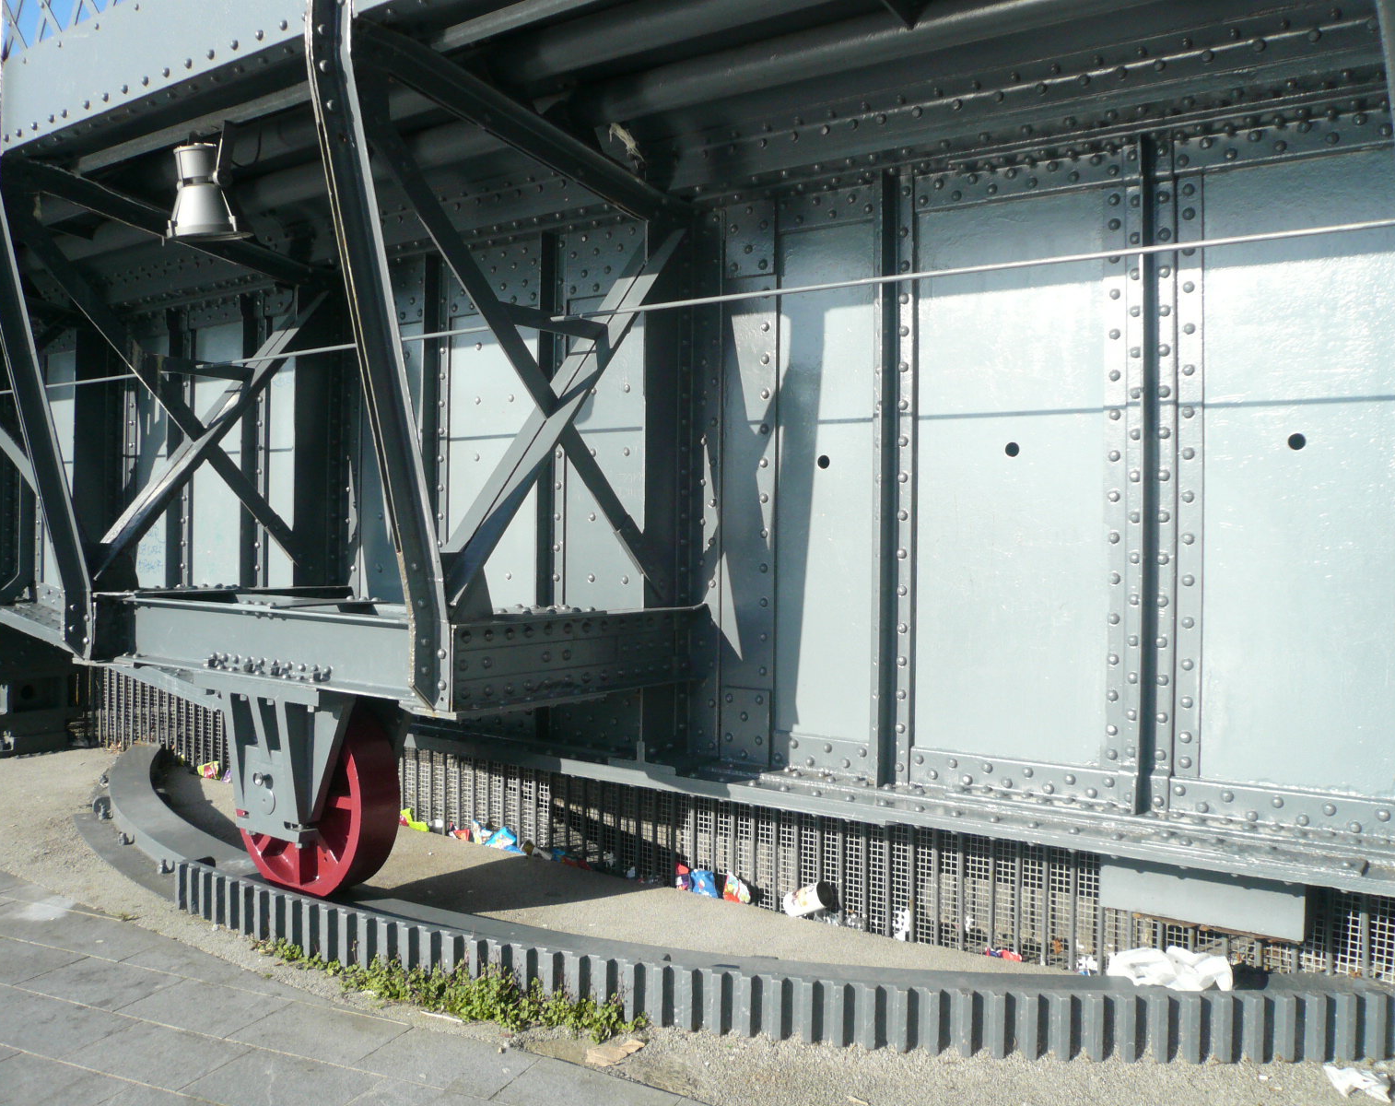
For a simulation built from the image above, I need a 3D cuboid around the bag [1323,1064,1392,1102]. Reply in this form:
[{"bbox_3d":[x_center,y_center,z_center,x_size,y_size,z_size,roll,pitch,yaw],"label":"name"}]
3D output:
[{"bbox_3d":[1.894,1.504,3.412,0.175,0.045,0.150,1,0,12],"label":"bag"}]

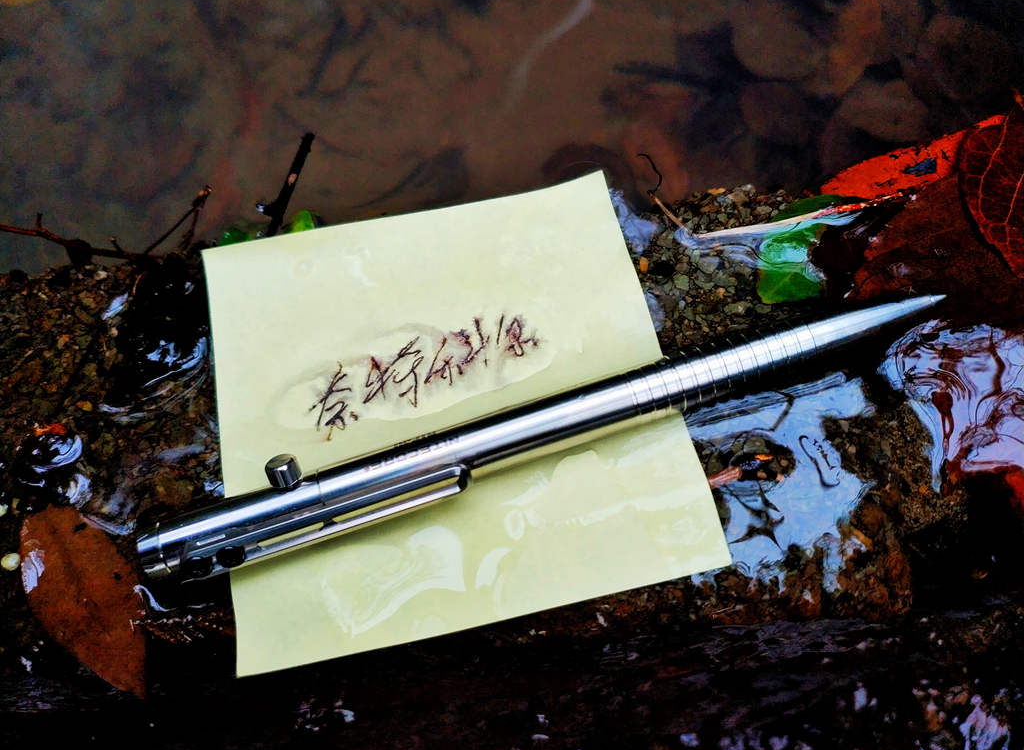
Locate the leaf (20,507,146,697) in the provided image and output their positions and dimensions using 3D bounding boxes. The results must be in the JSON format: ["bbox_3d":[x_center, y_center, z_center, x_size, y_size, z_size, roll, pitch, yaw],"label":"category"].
[{"bbox_3d":[-0.067,0.035,0.148,0.015,0.003,0.038,-35,68,-13],"label":"leaf"}]

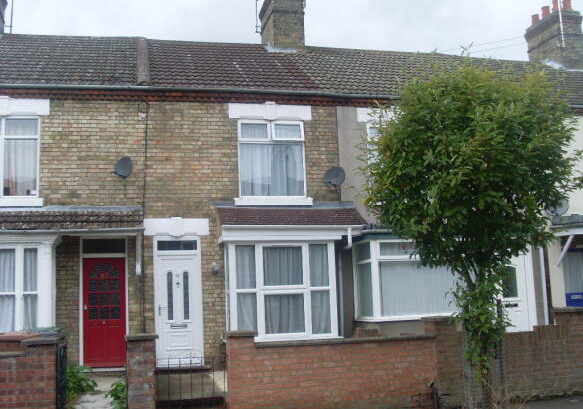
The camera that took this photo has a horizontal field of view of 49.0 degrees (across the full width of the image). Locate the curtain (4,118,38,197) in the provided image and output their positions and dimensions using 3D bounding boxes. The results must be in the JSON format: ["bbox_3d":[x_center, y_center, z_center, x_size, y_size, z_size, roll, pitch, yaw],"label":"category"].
[{"bbox_3d":[-4.812,-0.850,11.381,0.570,1.420,0.100,0,-7,-12],"label":"curtain"}]

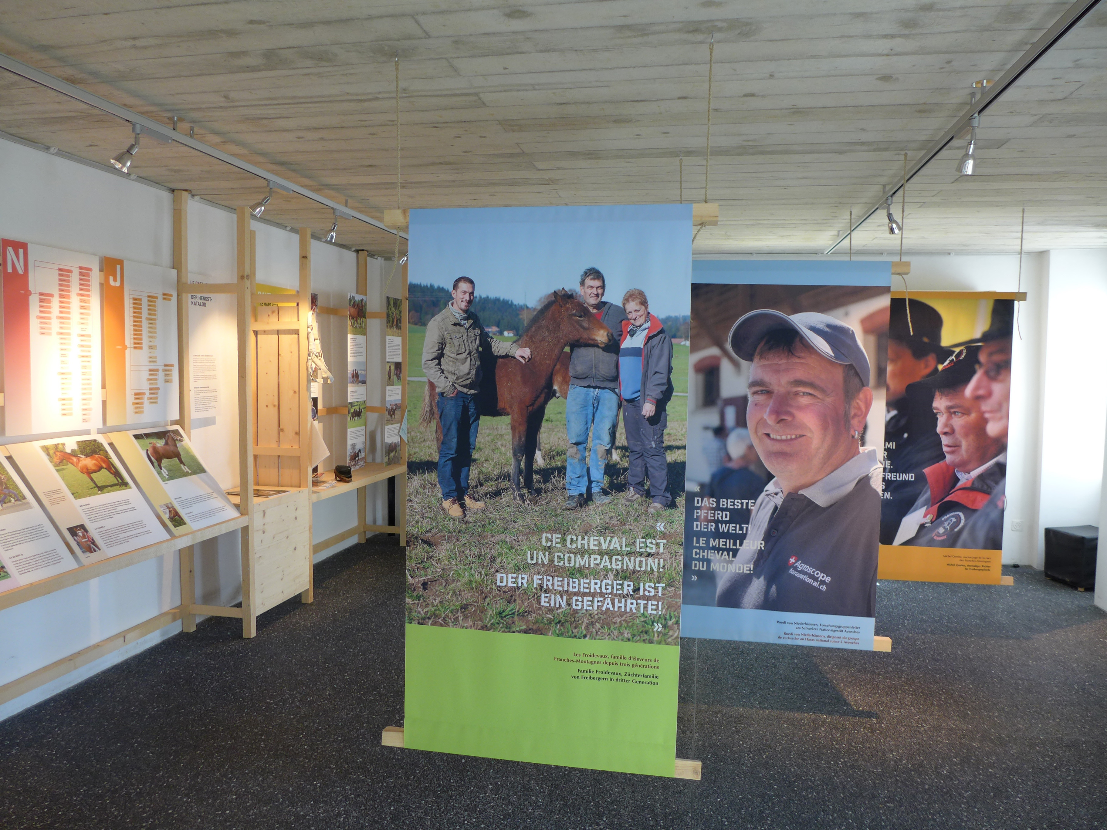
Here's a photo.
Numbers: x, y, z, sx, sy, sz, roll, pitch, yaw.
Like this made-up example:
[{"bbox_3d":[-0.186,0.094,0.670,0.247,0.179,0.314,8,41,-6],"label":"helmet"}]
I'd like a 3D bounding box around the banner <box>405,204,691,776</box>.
[{"bbox_3d":[-0.038,0.233,2.379,0.876,1.726,0.030,2,4,11],"label":"banner"}]

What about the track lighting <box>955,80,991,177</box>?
[{"bbox_3d":[1.410,-0.945,2.592,0.077,0.277,0.271,2,4,11],"label":"track lighting"}]

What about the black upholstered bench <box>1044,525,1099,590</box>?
[{"bbox_3d":[4.139,1.113,5.960,0.410,0.410,0.390,0,4,-8],"label":"black upholstered bench"}]

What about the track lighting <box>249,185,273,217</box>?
[{"bbox_3d":[-1.399,-1.026,3.677,0.123,0.160,0.069,0,4,-9],"label":"track lighting"}]

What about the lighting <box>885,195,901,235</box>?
[{"bbox_3d":[1.674,-0.976,3.788,0.121,0.191,0.068,-2,5,-39],"label":"lighting"}]

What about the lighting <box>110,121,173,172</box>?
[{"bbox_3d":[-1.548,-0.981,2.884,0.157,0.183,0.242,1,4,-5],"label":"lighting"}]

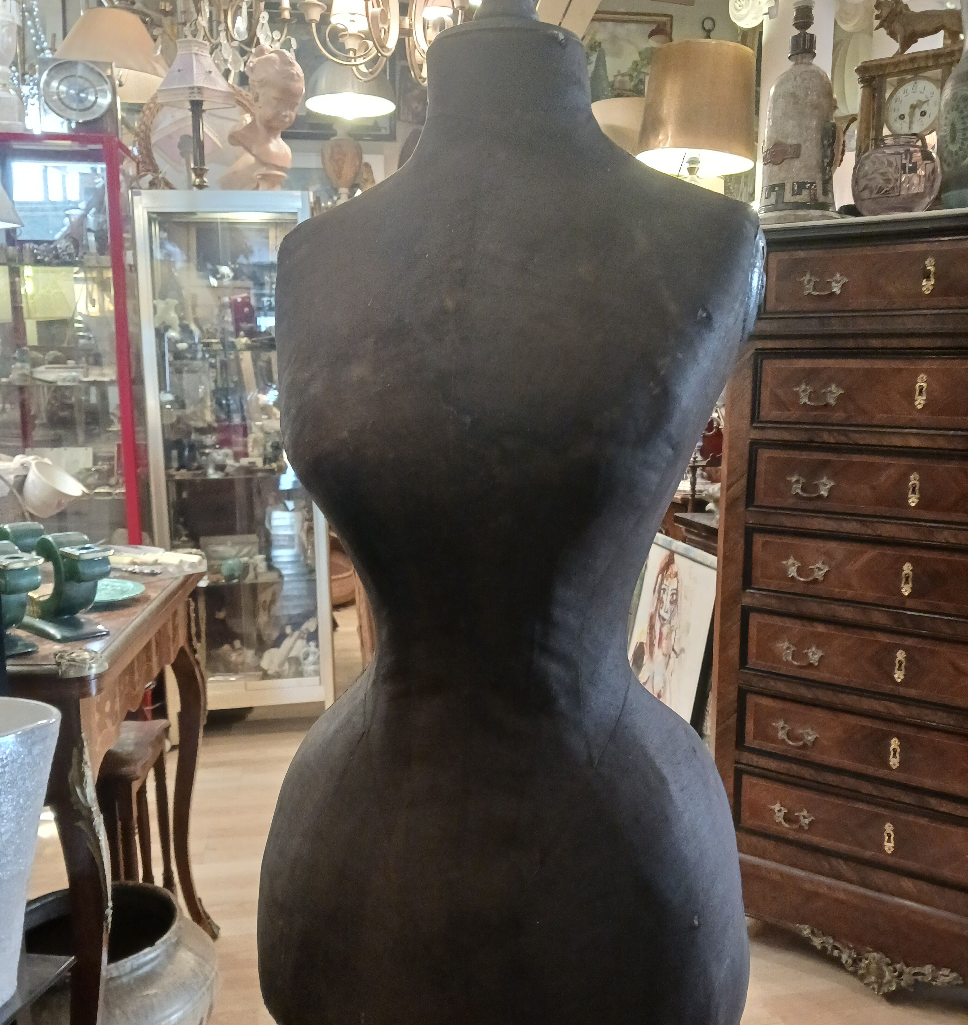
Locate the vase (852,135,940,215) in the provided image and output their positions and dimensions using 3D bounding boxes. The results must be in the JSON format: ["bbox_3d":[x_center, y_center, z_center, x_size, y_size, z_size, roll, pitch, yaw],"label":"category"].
[{"bbox_3d":[0.739,-0.597,1.802,0.161,0.146,0.161,6,13,33],"label":"vase"}]

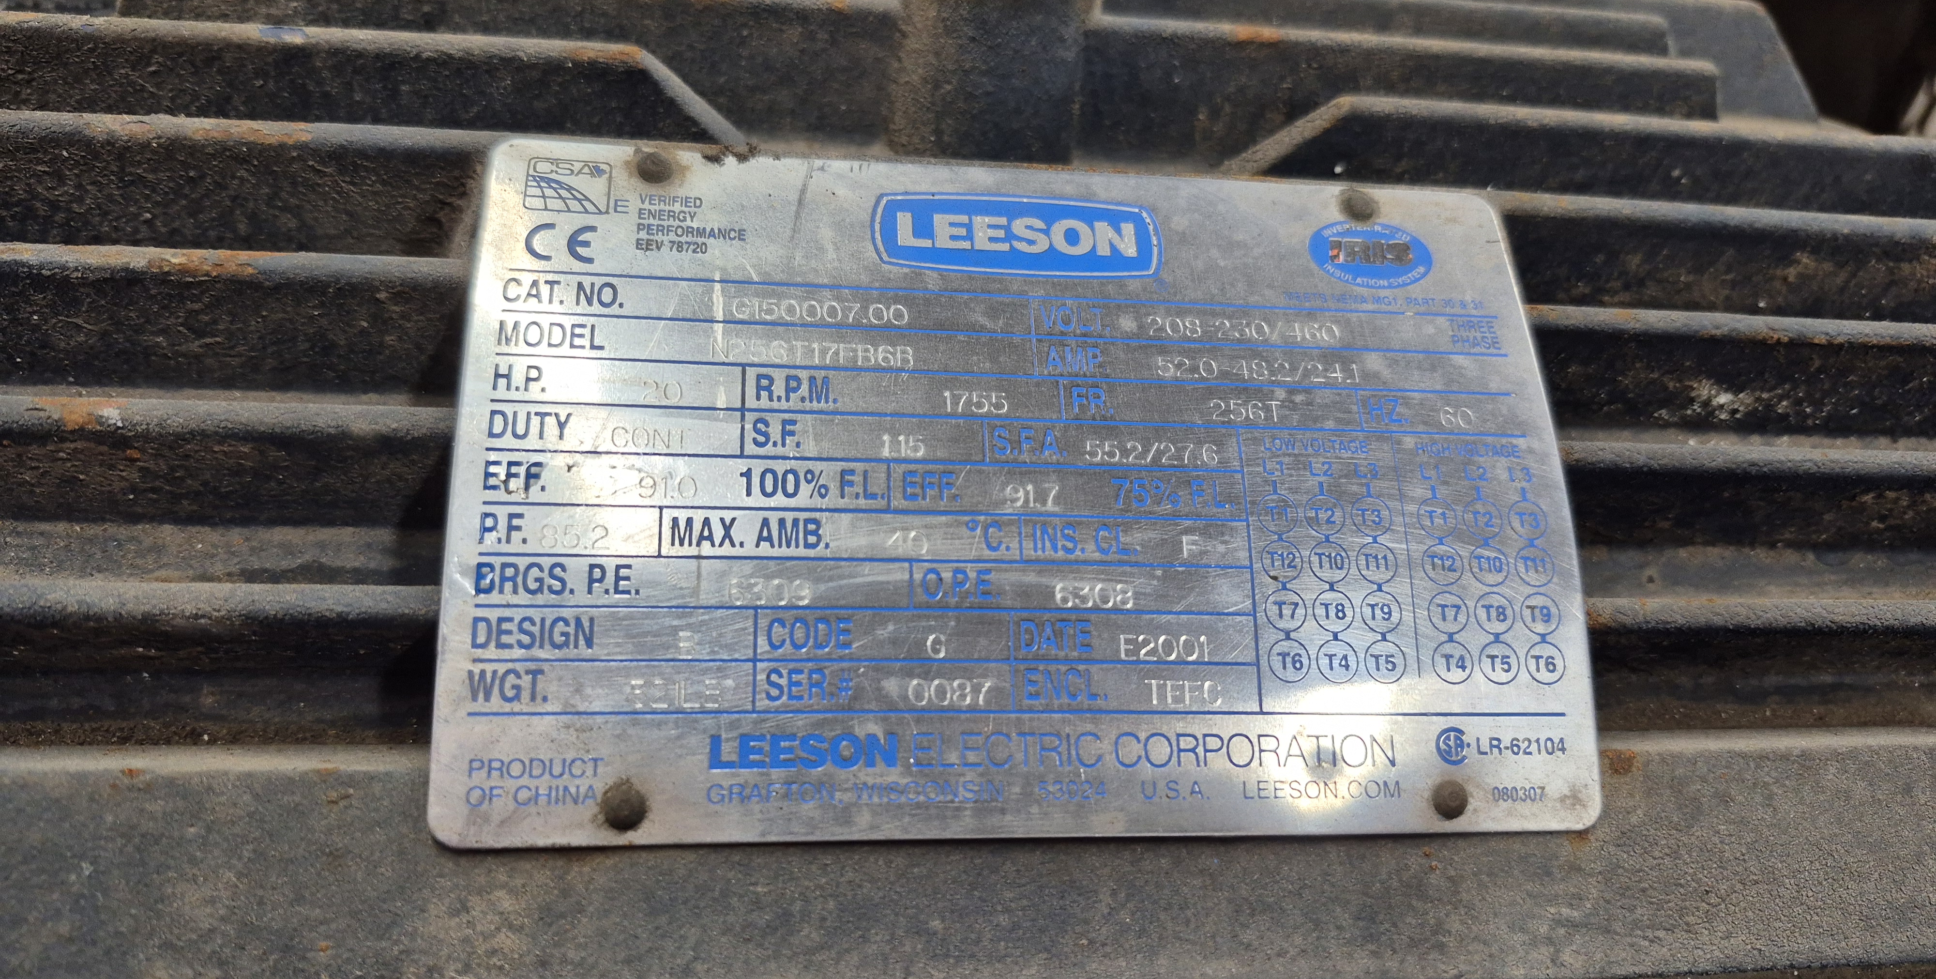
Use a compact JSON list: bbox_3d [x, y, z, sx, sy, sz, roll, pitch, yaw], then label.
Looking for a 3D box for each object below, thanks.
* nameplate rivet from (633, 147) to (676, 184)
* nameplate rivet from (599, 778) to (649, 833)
[{"bbox_3d":[-0.037,-0.039,0.154,0.004,0.002,0.004,1,57,-8],"label":"nameplate rivet"},{"bbox_3d":[-0.034,0.032,0.129,0.004,0.002,0.004,1,83,-8],"label":"nameplate rivet"}]

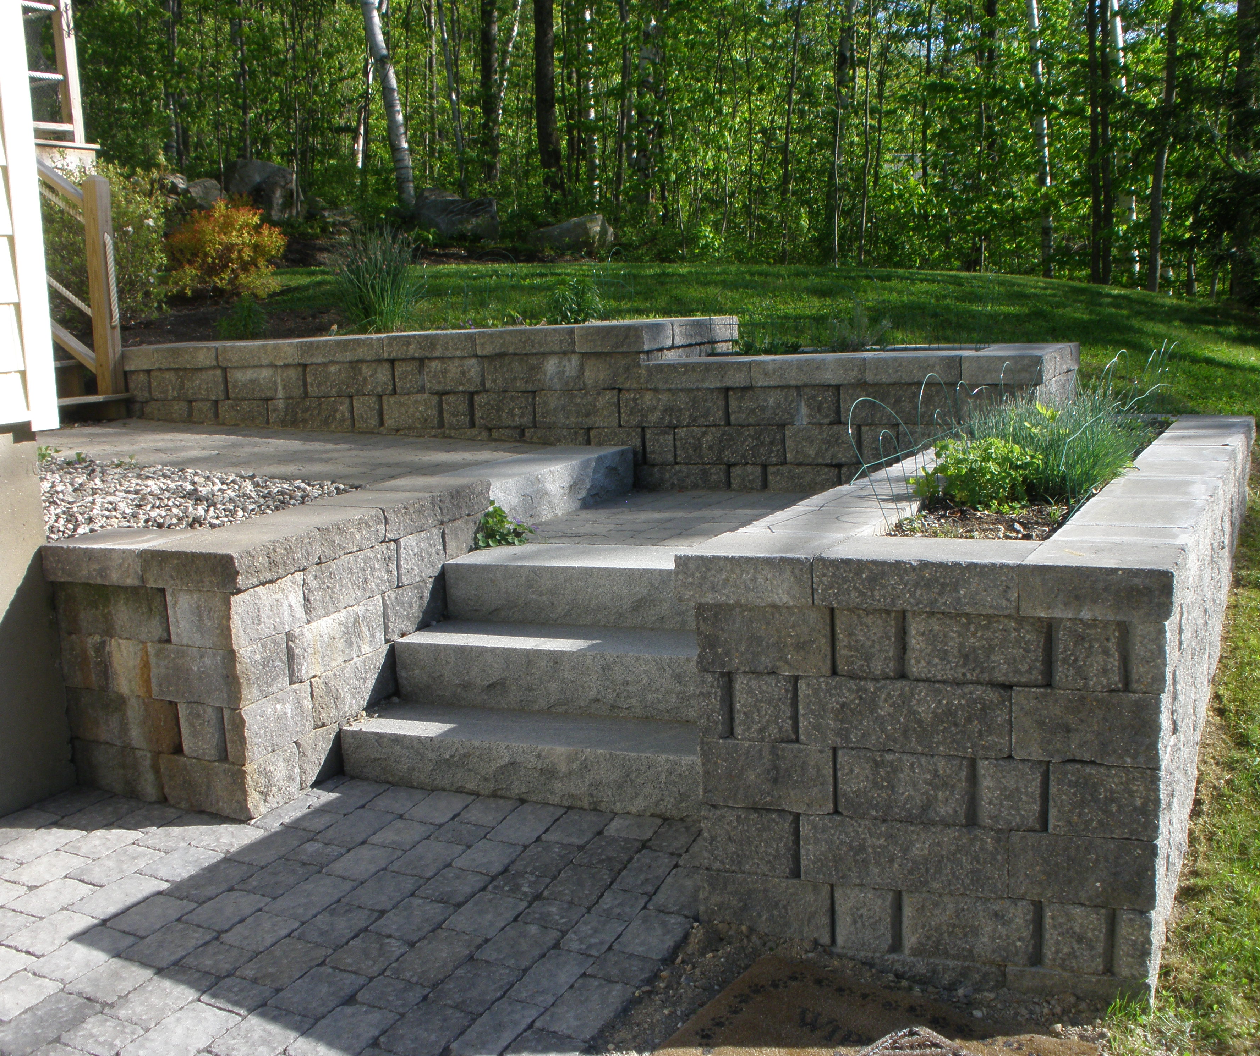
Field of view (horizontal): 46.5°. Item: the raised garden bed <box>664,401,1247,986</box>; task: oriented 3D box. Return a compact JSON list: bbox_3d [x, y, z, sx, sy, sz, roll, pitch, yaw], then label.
[{"bbox_3d":[1.452,0.227,4.965,1.060,0.900,4.100,1,9,25],"label":"raised garden bed"}]

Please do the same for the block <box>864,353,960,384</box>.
[{"bbox_3d":[1.115,-0.614,5.615,0.366,0.104,0.305,1,10,24],"label":"block"}]

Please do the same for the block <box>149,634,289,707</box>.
[{"bbox_3d":[-1.104,0.376,3.960,0.302,0.152,0.215,1,9,25],"label":"block"}]

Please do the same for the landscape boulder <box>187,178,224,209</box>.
[{"bbox_3d":[-3.909,-3.068,13.500,0.380,0.340,0.350,-5,9,-15],"label":"landscape boulder"}]

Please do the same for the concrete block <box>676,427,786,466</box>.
[{"bbox_3d":[0.452,-0.343,5.841,0.461,0.153,0.300,1,9,25],"label":"concrete block"}]

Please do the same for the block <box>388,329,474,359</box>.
[{"bbox_3d":[-0.795,-0.801,6.426,0.455,0.102,0.300,1,10,25],"label":"block"}]

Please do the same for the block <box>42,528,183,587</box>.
[{"bbox_3d":[-1.375,0.079,4.092,0.386,0.098,0.320,2,10,29],"label":"block"}]

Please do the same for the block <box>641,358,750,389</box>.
[{"bbox_3d":[0.316,-0.626,5.934,0.457,0.105,0.290,1,9,23],"label":"block"}]

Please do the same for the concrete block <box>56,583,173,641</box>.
[{"bbox_3d":[-1.373,0.213,4.173,0.424,0.148,0.290,1,10,25],"label":"concrete block"}]

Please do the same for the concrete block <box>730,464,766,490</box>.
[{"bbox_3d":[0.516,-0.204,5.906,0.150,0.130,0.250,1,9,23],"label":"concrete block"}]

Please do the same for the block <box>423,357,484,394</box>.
[{"bbox_3d":[-0.696,-0.679,6.417,0.305,0.152,0.292,1,10,24],"label":"block"}]

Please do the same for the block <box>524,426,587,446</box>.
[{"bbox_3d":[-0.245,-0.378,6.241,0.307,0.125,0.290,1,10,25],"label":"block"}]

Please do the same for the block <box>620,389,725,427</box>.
[{"bbox_3d":[0.233,-0.500,5.969,0.466,0.152,0.280,2,9,28],"label":"block"}]

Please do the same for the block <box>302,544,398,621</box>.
[{"bbox_3d":[-0.918,0.145,4.276,0.260,0.152,0.460,1,9,24],"label":"block"}]

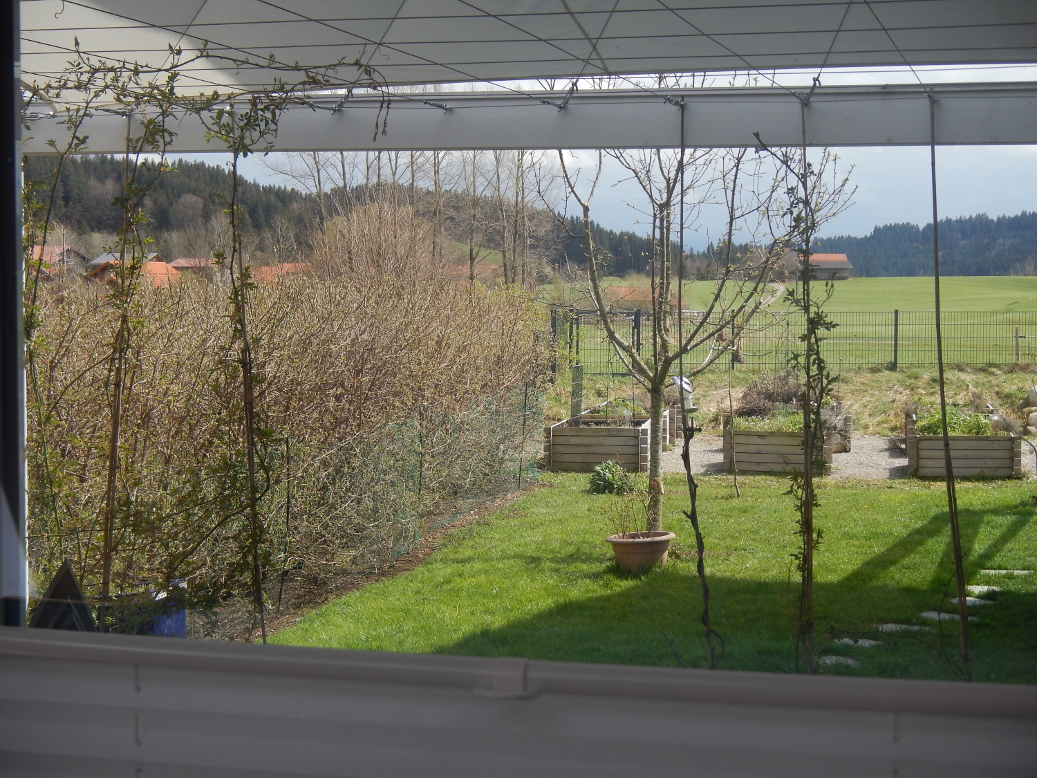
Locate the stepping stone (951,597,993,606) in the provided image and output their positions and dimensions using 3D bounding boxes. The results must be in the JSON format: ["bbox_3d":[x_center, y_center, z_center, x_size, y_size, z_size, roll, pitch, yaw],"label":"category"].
[{"bbox_3d":[3.020,1.431,11.965,0.270,0.050,0.240,2,4,30],"label":"stepping stone"}]

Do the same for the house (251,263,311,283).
[{"bbox_3d":[-30.674,-13.173,235.184,10.500,6.500,9.000,0,3,-7],"label":"house"}]

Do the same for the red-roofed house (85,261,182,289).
[{"bbox_3d":[-43.577,-11.105,205.198,8.000,7.000,9.000,2,4,33],"label":"red-roofed house"}]

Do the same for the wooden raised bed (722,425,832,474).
[{"bbox_3d":[2.963,0.659,20.217,1.180,0.480,1.250,1,3,13],"label":"wooden raised bed"}]

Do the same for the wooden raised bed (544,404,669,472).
[{"bbox_3d":[0.947,0.647,20.523,1.170,0.500,1.250,1,3,9],"label":"wooden raised bed"}]

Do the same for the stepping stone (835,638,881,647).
[{"bbox_3d":[1.993,1.507,10.567,0.270,0.050,0.220,2,4,25],"label":"stepping stone"}]

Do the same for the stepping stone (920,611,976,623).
[{"bbox_3d":[2.732,1.461,11.416,0.330,0.050,0.250,2,4,30],"label":"stepping stone"}]

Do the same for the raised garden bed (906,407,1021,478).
[{"bbox_3d":[4.965,0.694,20.123,1.190,0.470,1.250,1,3,10],"label":"raised garden bed"}]

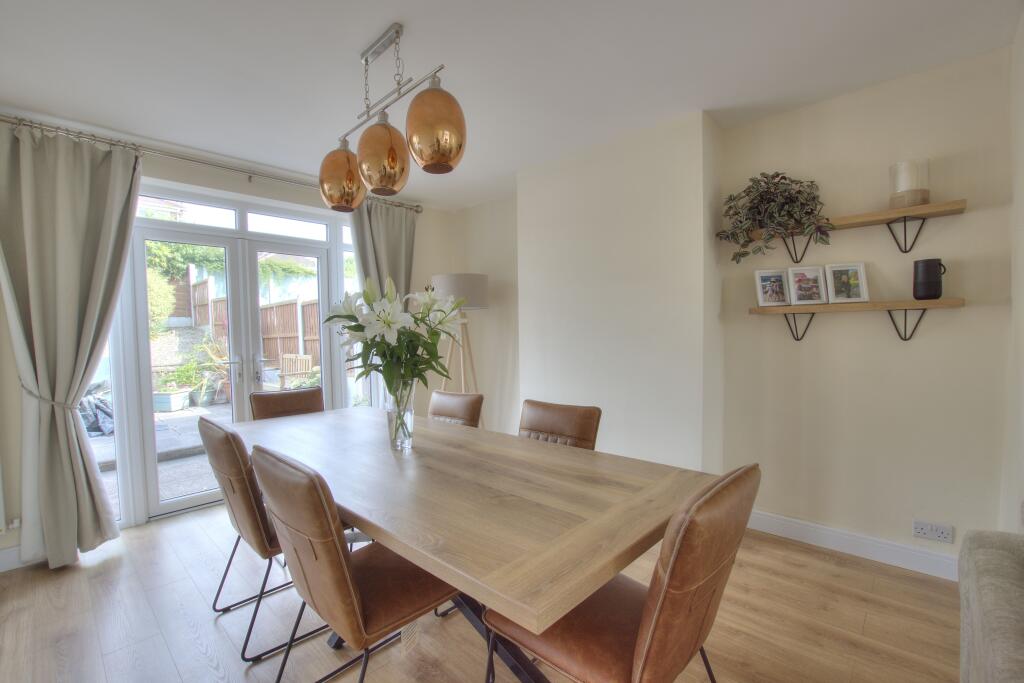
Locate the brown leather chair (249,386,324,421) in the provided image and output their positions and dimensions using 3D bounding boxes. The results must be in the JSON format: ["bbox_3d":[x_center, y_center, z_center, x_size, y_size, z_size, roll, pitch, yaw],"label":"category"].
[{"bbox_3d":[-1.449,0.803,2.884,0.470,0.890,0.580,-3,3,-40],"label":"brown leather chair"}]

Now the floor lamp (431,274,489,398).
[{"bbox_3d":[-0.441,0.316,3.611,0.530,1.760,0.520,-1,2,-7],"label":"floor lamp"}]

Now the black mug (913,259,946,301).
[{"bbox_3d":[2.029,-0.297,2.076,0.118,0.190,0.105,1,3,42],"label":"black mug"}]

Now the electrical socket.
[{"bbox_3d":[2.131,0.964,2.160,0.146,0.086,0.014,1,3,42],"label":"electrical socket"}]

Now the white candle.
[{"bbox_3d":[1.965,-0.815,2.107,0.125,0.140,0.125,1,3,42],"label":"white candle"}]

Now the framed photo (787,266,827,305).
[{"bbox_3d":[1.662,-0.309,2.403,0.162,0.215,0.020,0,-12,23],"label":"framed photo"}]

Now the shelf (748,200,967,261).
[{"bbox_3d":[1.786,-0.551,2.285,0.885,0.191,0.168,1,3,42],"label":"shelf"}]

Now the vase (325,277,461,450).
[{"bbox_3d":[-0.563,0.107,1.970,0.580,0.760,0.500,-2,2,-16],"label":"vase"}]

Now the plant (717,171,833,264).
[{"bbox_3d":[1.506,-0.677,2.420,0.450,0.390,0.300,1,3,42],"label":"plant"}]

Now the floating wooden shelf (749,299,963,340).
[{"bbox_3d":[1.795,-0.099,2.302,0.885,0.195,0.168,1,3,42],"label":"floating wooden shelf"}]

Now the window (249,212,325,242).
[{"bbox_3d":[-1.853,-0.941,3.535,0.050,0.150,0.610,1,3,45],"label":"window"}]

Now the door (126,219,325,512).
[{"bbox_3d":[-2.075,0.200,3.331,0.070,1.990,1.320,1,3,45],"label":"door"}]

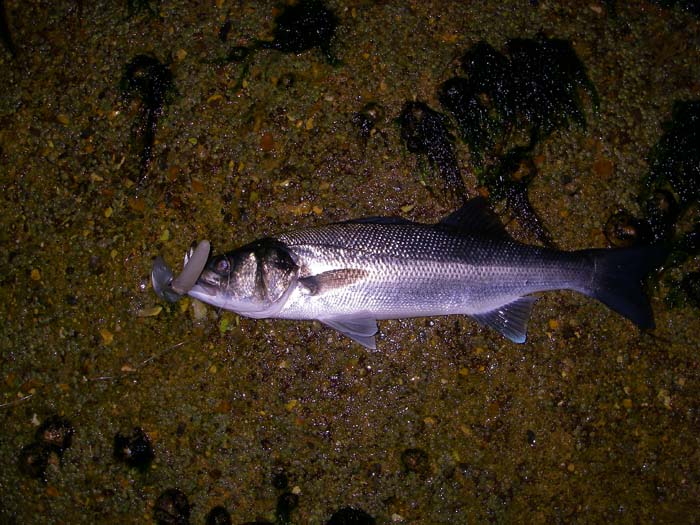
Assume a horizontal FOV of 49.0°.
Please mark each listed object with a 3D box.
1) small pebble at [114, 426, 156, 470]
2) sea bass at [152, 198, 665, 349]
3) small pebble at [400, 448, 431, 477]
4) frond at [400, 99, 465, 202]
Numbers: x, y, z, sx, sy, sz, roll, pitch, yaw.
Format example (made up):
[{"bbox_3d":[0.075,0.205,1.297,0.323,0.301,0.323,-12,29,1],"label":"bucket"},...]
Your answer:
[{"bbox_3d":[-0.211,0.182,0.754,0.038,0.021,0.041,0,84,1],"label":"small pebble"},{"bbox_3d":[0.057,0.011,0.744,0.494,0.062,0.143,0,84,1],"label":"sea bass"},{"bbox_3d":[0.064,0.195,0.750,0.028,0.014,0.026,0,84,1],"label":"small pebble"},{"bbox_3d":[0.086,-0.113,0.778,0.053,0.020,0.113,-27,84,-2],"label":"frond"}]

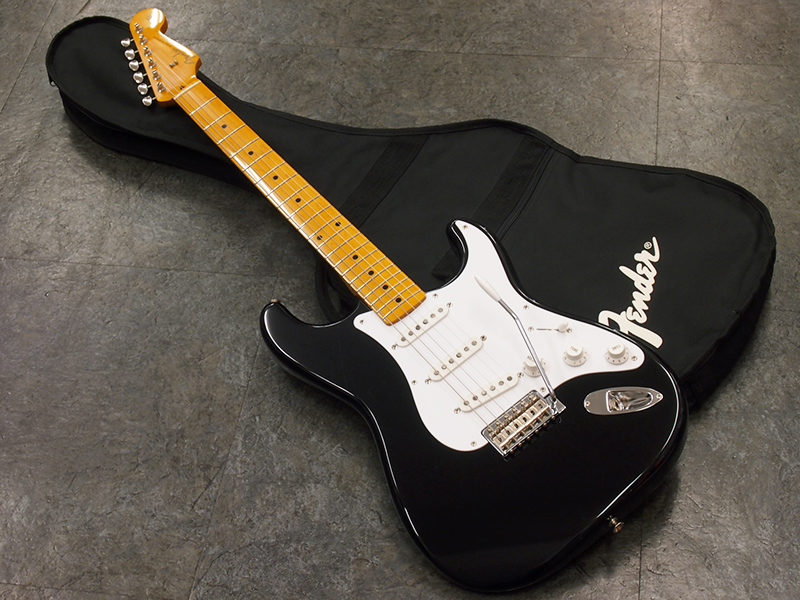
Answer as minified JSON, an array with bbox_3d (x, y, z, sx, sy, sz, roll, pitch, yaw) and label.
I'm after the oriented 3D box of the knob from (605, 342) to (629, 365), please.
[{"bbox_3d":[0.227,0.054,1.500,0.025,0.014,0.025,-6,56,9],"label":"knob"}]

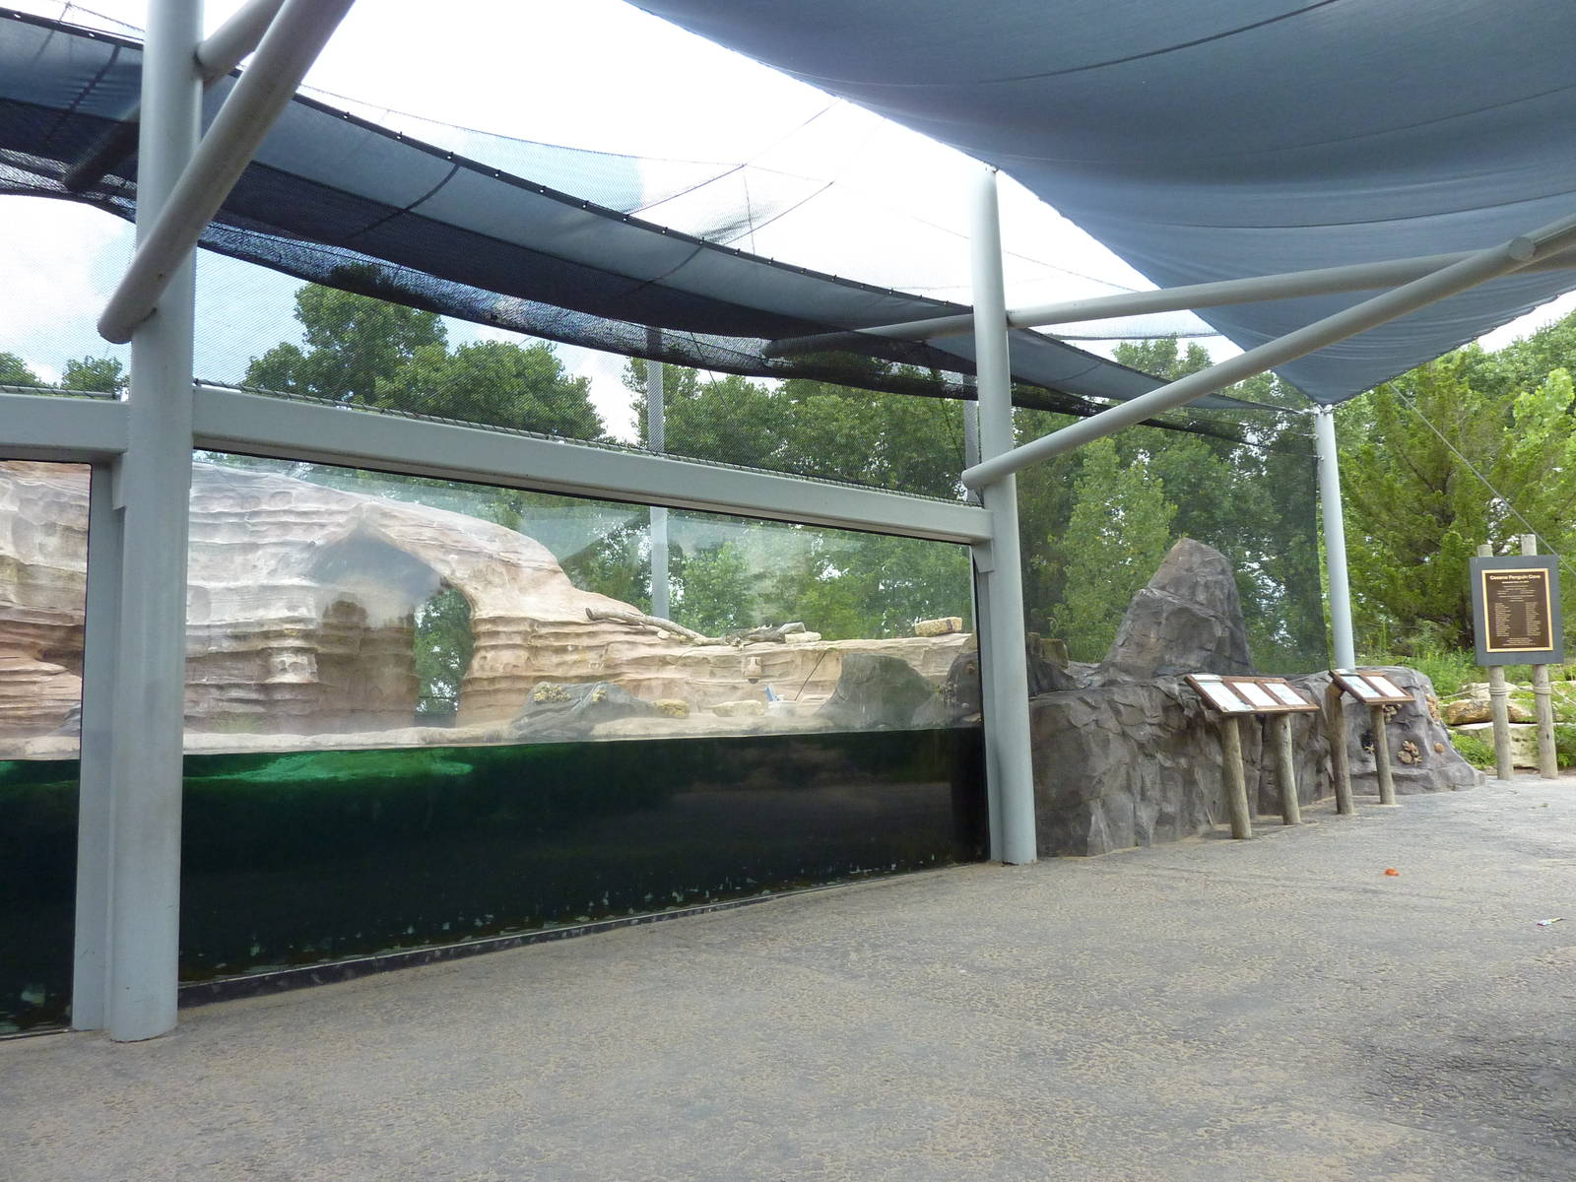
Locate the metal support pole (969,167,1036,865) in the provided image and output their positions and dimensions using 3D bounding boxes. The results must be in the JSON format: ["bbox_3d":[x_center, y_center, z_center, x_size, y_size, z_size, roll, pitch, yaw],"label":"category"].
[{"bbox_3d":[1.434,-0.584,7.686,0.214,4.766,0.214,4,-9,-43],"label":"metal support pole"}]

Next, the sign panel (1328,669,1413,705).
[{"bbox_3d":[5.294,0.874,10.290,1.147,0.375,0.060,3,-52,-42],"label":"sign panel"}]

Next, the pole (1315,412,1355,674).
[{"bbox_3d":[6.882,-0.280,14.245,0.211,4.115,0.211,4,-9,-43],"label":"pole"}]

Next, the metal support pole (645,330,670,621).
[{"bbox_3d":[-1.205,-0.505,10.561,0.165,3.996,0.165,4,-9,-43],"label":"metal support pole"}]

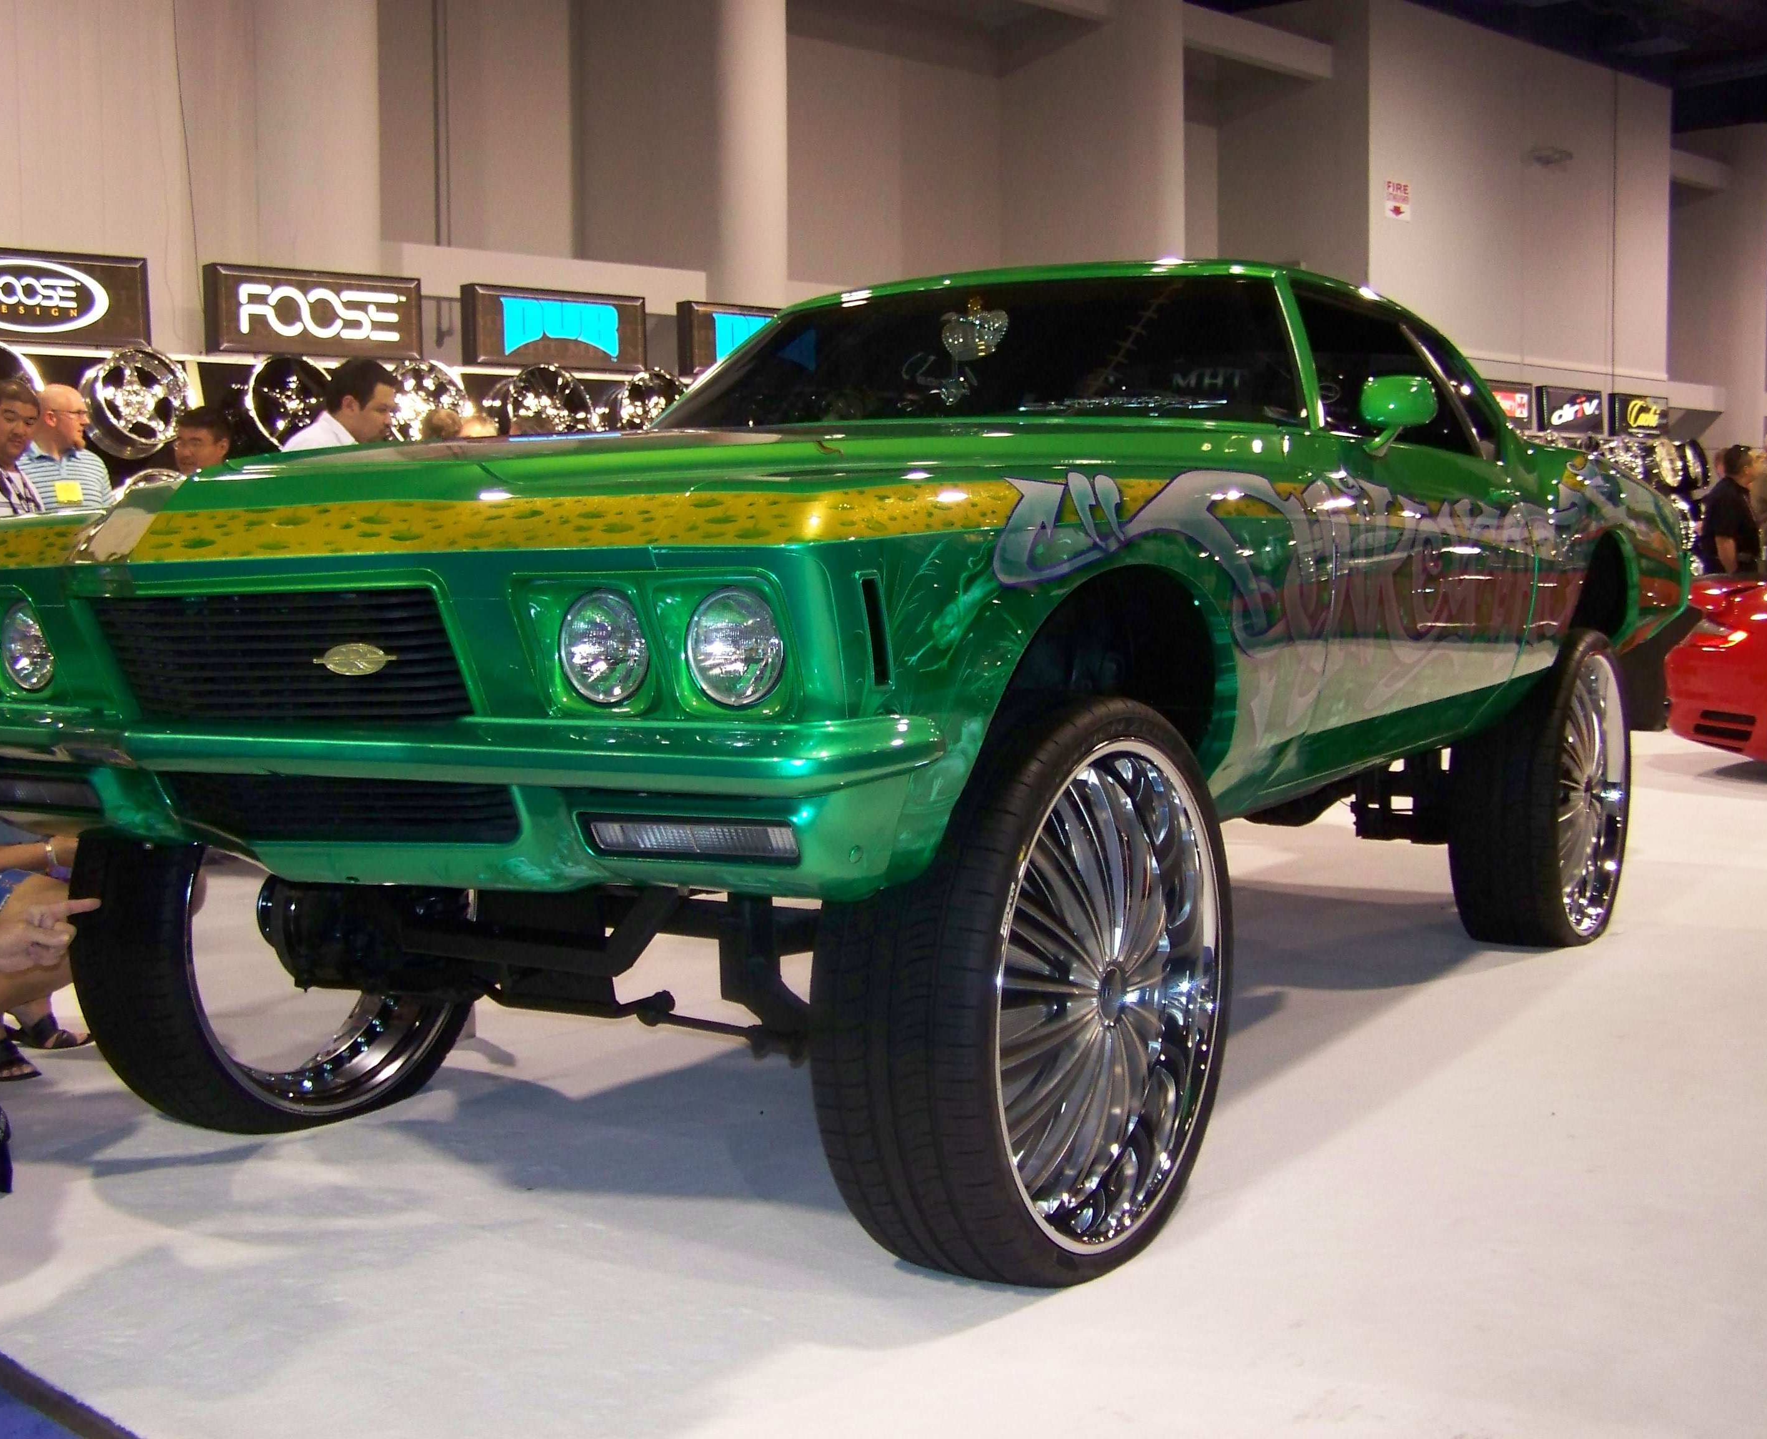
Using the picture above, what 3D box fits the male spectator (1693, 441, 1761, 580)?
[{"bbox_3d":[4.821,-0.699,12.000,0.320,1.730,0.480,-1,4,-9],"label":"male spectator"}]

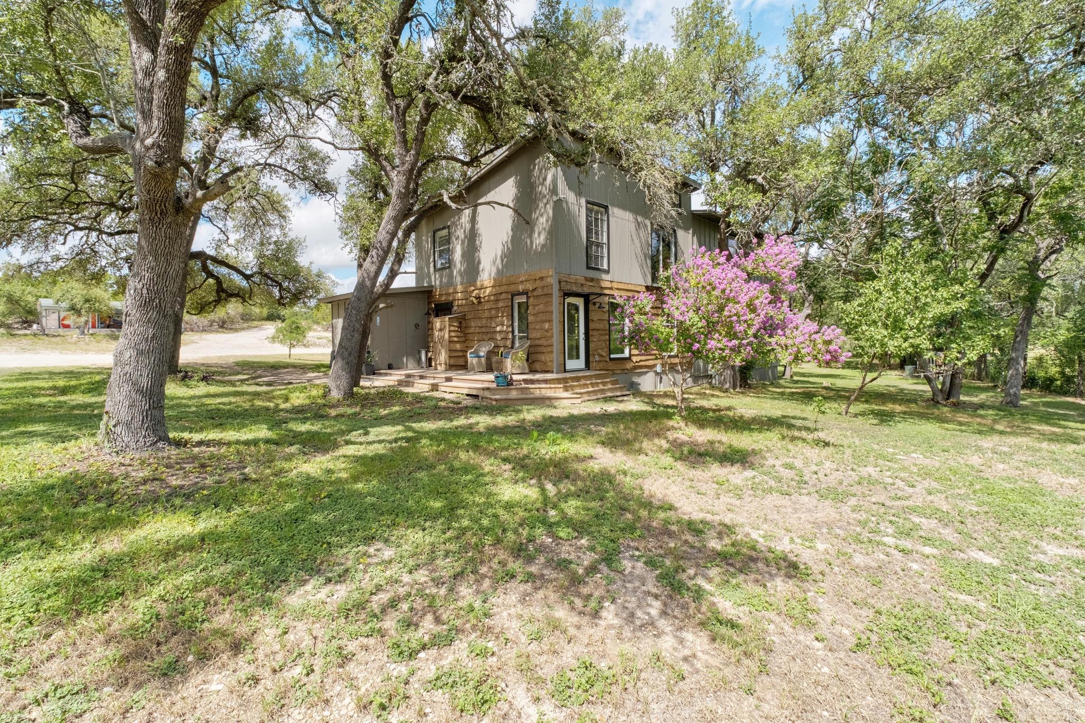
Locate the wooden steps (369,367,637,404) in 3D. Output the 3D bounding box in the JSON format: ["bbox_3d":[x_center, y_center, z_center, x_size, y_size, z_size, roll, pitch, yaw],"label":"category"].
[{"bbox_3d":[-1.822,0.544,14.143,4.400,0.530,8.400,-3,3,-45],"label":"wooden steps"}]

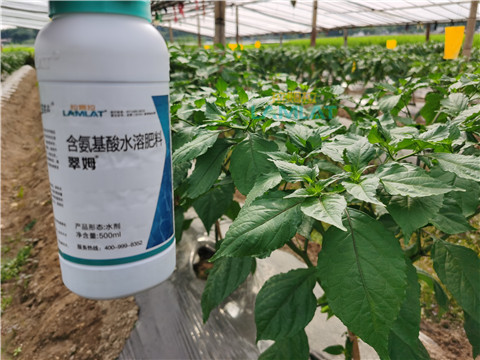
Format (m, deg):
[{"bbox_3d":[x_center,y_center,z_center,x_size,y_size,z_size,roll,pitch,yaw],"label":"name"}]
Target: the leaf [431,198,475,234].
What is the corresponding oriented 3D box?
[{"bbox_3d":[0.295,0.049,0.520,0.066,0.016,0.045,40,67,21],"label":"leaf"}]

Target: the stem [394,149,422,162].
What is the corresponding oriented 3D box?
[{"bbox_3d":[0.261,-0.038,0.580,0.046,0.007,0.007,-26,5,-9],"label":"stem"}]

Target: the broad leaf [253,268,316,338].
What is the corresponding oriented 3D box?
[{"bbox_3d":[0.058,0.156,0.470,0.064,0.106,0.018,35,-9,17],"label":"broad leaf"}]

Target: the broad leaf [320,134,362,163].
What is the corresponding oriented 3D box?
[{"bbox_3d":[0.154,-0.048,0.570,0.066,0.014,0.050,-18,41,-23],"label":"broad leaf"}]

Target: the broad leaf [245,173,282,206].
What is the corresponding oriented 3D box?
[{"bbox_3d":[0.030,0.012,0.480,0.060,0.014,0.034,-30,49,-30],"label":"broad leaf"}]

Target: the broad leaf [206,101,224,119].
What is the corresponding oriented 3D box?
[{"bbox_3d":[-0.044,-0.122,0.650,0.042,0.012,0.026,40,63,16],"label":"broad leaf"}]

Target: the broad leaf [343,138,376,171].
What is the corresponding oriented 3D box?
[{"bbox_3d":[0.169,-0.035,0.530,0.046,0.014,0.056,7,52,10],"label":"broad leaf"}]

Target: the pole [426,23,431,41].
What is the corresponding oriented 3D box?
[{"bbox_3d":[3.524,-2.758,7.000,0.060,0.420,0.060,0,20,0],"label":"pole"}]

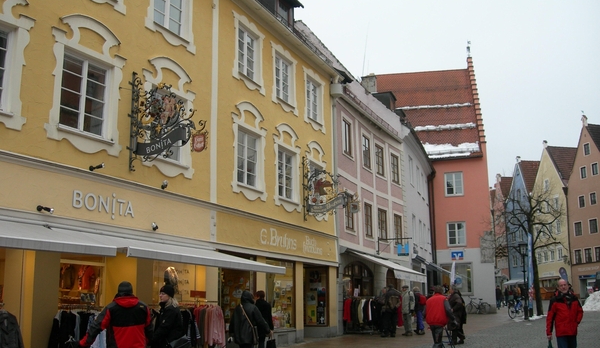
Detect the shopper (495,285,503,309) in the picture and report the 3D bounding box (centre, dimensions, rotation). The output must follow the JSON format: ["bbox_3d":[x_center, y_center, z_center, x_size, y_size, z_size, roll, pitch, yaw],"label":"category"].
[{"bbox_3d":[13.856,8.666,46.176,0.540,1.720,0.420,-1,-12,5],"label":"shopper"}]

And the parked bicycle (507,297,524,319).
[{"bbox_3d":[10.261,6.372,31.436,1.700,1.070,0.580,10,-17,-41],"label":"parked bicycle"}]

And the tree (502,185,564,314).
[{"bbox_3d":[12.497,3.899,34.954,3.300,7.050,3.300,-5,-13,19],"label":"tree"}]

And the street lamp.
[{"bbox_3d":[10.659,5.084,31.416,0.480,3.620,0.480,-5,-13,18],"label":"street lamp"}]

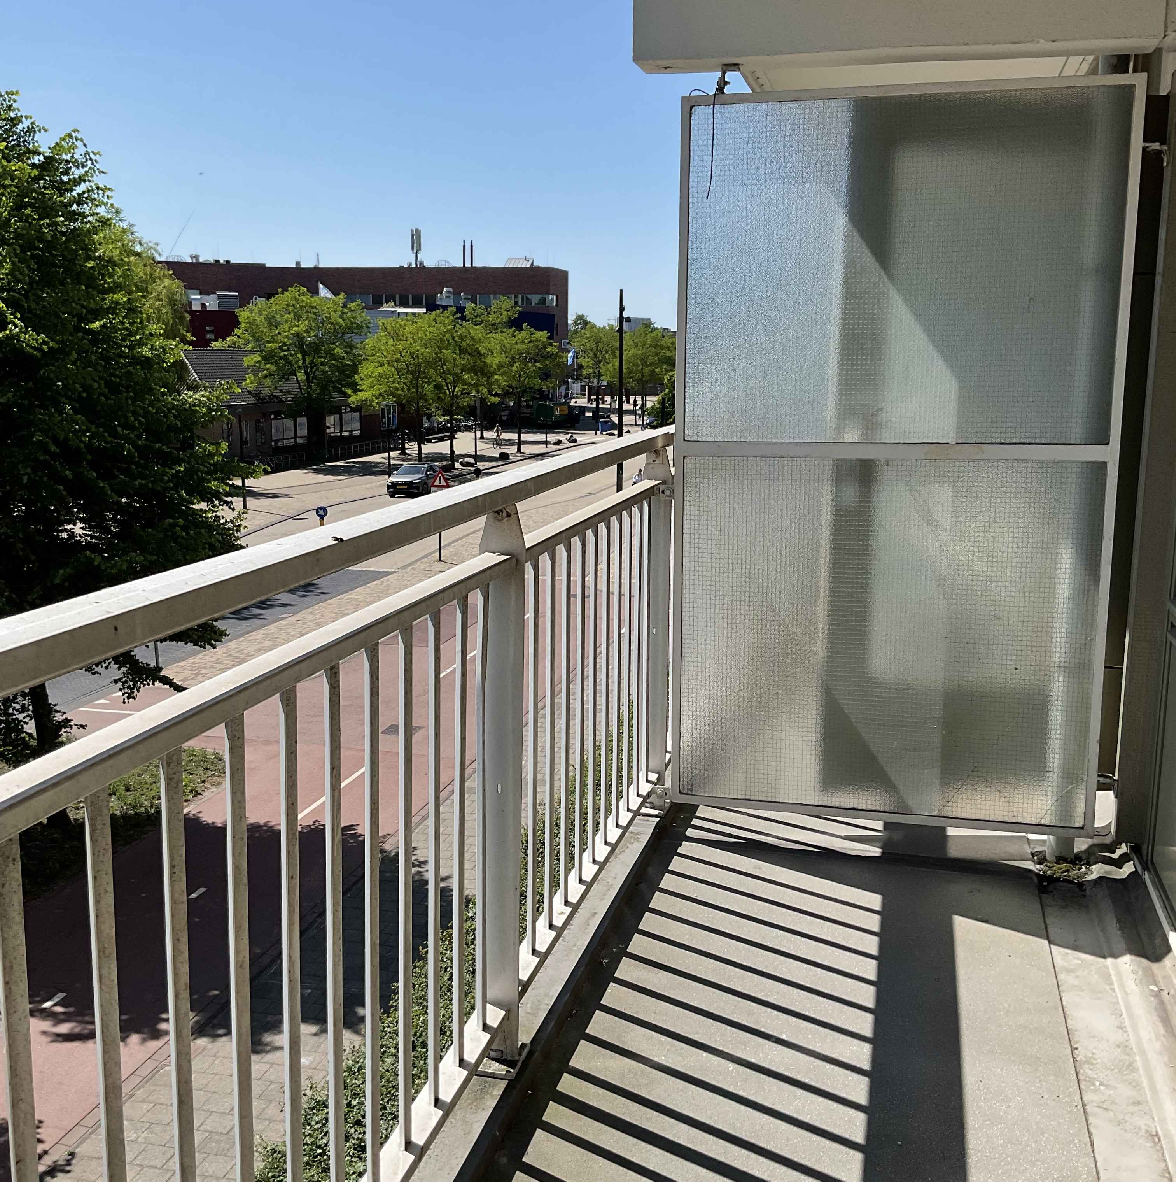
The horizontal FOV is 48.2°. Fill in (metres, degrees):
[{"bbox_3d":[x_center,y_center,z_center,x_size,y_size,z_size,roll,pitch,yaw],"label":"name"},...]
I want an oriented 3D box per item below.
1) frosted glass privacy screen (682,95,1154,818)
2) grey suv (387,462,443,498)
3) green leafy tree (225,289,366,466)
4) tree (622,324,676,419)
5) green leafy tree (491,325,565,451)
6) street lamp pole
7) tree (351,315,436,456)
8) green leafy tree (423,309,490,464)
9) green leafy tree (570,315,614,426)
[{"bbox_3d":[0.795,-0.319,3.462,1.134,1.920,0.045,3,10,13],"label":"frosted glass privacy screen"},{"bbox_3d":[-8.982,-5.751,68.046,1.860,1.620,4.550,1,10,6],"label":"grey suv"},{"bbox_3d":[-19.278,-14.303,87.417,9.304,11.622,9.304,0,10,0],"label":"green leafy tree"},{"bbox_3d":[6.189,-22.391,136.839,6.131,10.518,6.131,0,10,0],"label":"tree"},{"bbox_3d":[-4.515,-14.911,97.819,5.651,9.311,5.651,0,10,0],"label":"green leafy tree"},{"bbox_3d":[1.131,-5.938,46.679,0.220,9.521,0.220,0,10,0],"label":"street lamp pole"},{"bbox_3d":[-13.084,-13.607,89.084,5.977,9.719,5.977,0,10,0],"label":"tree"},{"bbox_3d":[-8.342,-12.849,83.608,5.065,10.176,5.065,0,10,0],"label":"green leafy tree"},{"bbox_3d":[0.693,-22.526,135.186,5.050,11.315,5.050,0,10,0],"label":"green leafy tree"}]

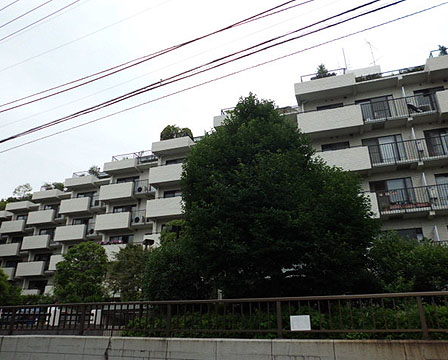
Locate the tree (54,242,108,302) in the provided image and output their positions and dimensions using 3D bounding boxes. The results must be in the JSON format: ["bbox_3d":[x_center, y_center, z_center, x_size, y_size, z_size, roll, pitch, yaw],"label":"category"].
[{"bbox_3d":[-8.520,6.403,21.242,3.229,5.534,3.067,0,-24,0],"label":"tree"}]

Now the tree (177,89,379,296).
[{"bbox_3d":[1.950,0.761,13.691,7.285,9.837,6.702,0,-24,0],"label":"tree"}]

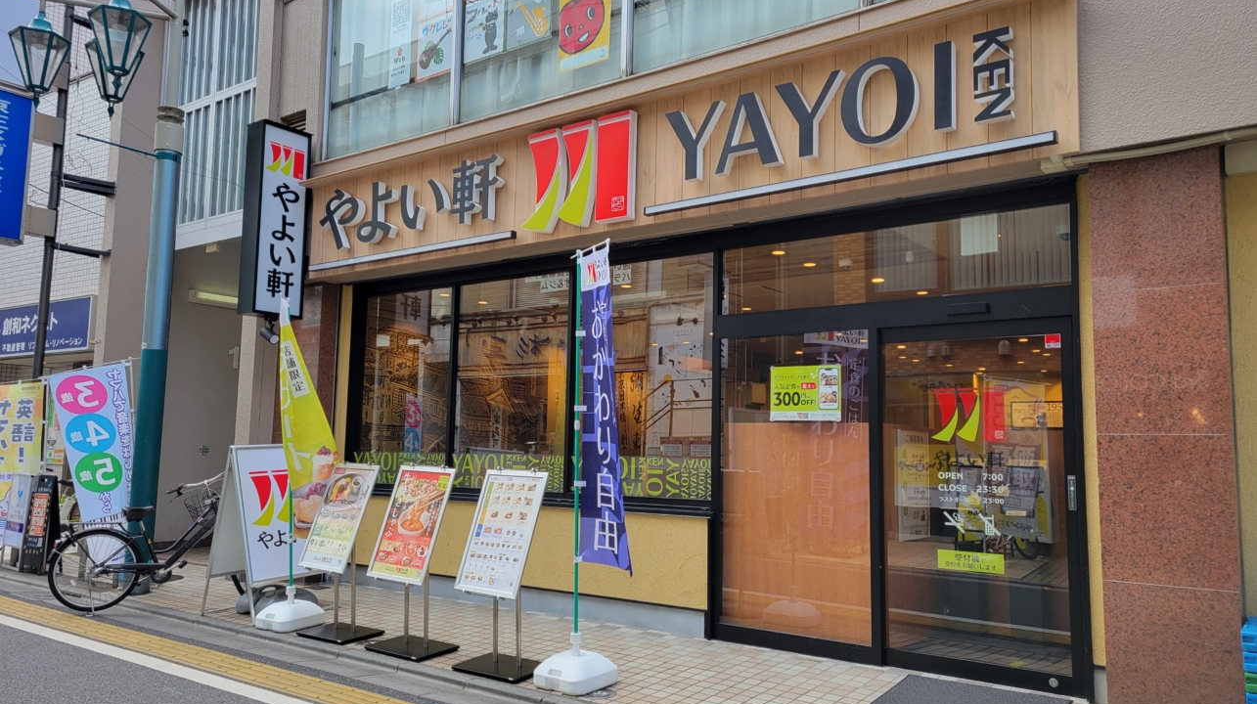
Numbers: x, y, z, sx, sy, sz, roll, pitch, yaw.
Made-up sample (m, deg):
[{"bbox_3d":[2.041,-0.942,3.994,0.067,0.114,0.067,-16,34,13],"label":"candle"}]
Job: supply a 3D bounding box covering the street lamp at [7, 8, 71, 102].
[{"bbox_3d":[-5.292,-2.612,8.490,0.477,0.894,0.477,-3,-6,35],"label":"street lamp"}]

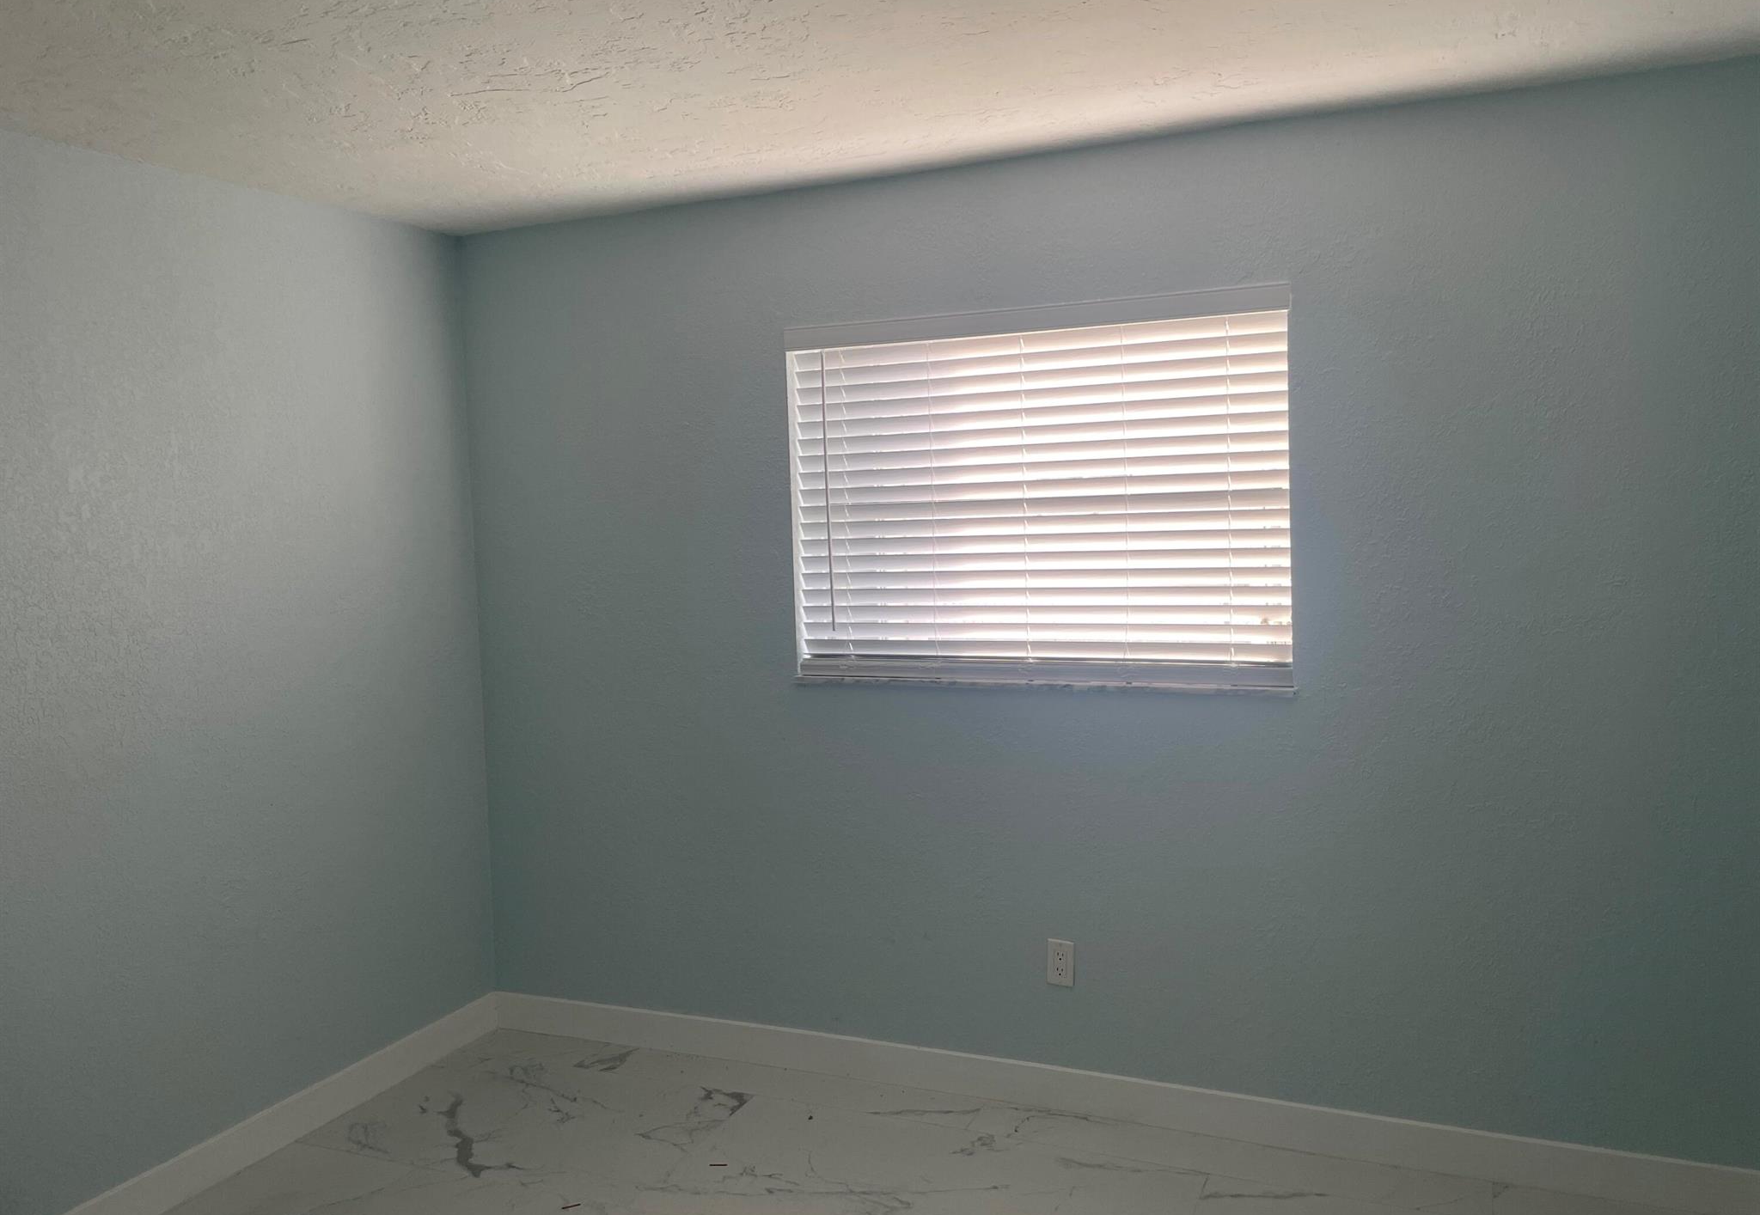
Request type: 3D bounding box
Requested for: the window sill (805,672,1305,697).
[{"bbox_3d":[0.389,0.195,3.375,1.305,0.022,0.090,0,4,23],"label":"window sill"}]

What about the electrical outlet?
[{"bbox_3d":[0.460,0.906,3.361,0.070,0.115,0.008,0,4,23],"label":"electrical outlet"}]

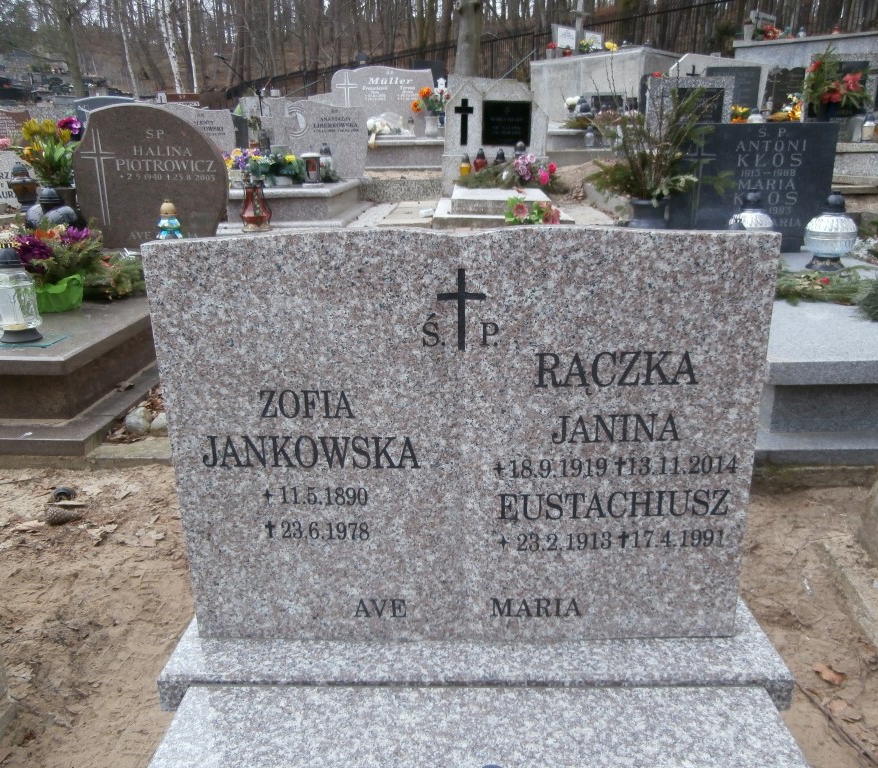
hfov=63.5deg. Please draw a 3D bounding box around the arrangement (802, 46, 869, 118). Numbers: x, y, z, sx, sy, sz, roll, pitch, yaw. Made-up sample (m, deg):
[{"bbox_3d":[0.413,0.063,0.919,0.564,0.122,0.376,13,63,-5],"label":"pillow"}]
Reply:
[{"bbox_3d":[3.267,-2.484,5.850,0.490,0.620,0.380,1,18,6],"label":"arrangement"}]

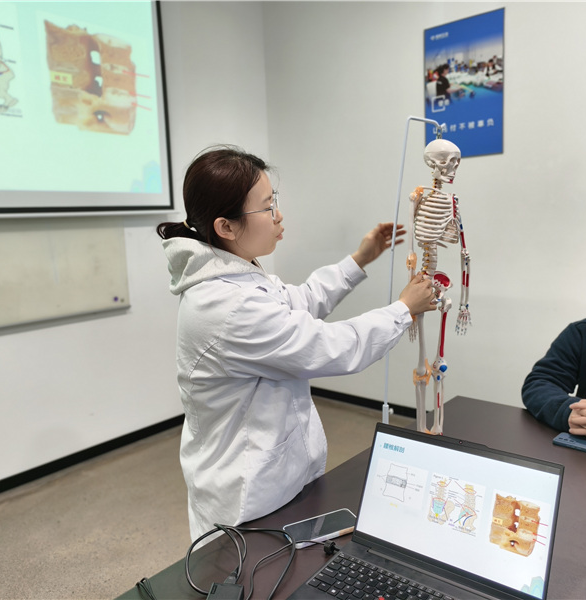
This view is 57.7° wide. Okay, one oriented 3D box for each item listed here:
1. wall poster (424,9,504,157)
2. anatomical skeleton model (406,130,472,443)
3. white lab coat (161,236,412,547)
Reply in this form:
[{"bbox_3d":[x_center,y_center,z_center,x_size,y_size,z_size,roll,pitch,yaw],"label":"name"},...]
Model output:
[{"bbox_3d":[1.016,-1.262,3.197,0.499,0.799,0.025,5,11,42],"label":"wall poster"},{"bbox_3d":[0.382,-0.004,1.428,0.220,0.837,0.135,-7,11,-40],"label":"anatomical skeleton model"},{"bbox_3d":[0.015,0.271,1.362,0.600,0.880,0.480,-3,8,-6],"label":"white lab coat"}]

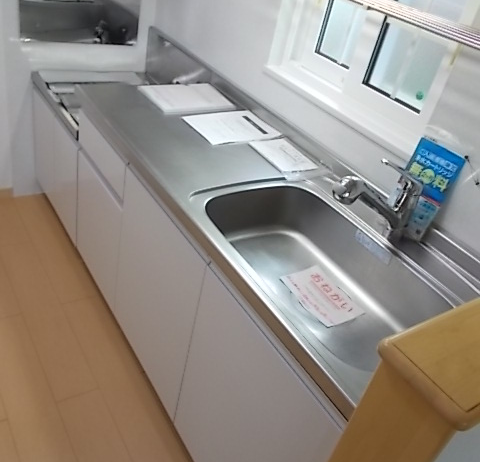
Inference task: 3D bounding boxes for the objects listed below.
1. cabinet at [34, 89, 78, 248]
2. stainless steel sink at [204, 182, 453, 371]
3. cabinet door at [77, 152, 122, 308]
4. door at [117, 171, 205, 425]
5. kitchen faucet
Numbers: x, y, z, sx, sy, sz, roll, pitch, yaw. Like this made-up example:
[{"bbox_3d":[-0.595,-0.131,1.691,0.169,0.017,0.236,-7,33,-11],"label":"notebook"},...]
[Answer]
[{"bbox_3d":[-0.640,-0.341,2.329,0.500,0.498,0.656,-11,41,-33],"label":"cabinet"},{"bbox_3d":[0.173,0.141,1.163,0.366,0.186,0.678,-11,41,-33],"label":"stainless steel sink"},{"bbox_3d":[-0.542,0.006,1.850,0.022,0.487,0.448,-12,41,-33],"label":"cabinet door"},{"bbox_3d":[-0.271,0.201,1.496,0.022,0.654,0.510,-11,41,-33],"label":"door"},{"bbox_3d":[0.363,-0.077,1.219,0.235,0.182,0.060,2,35,-17],"label":"kitchen faucet"}]

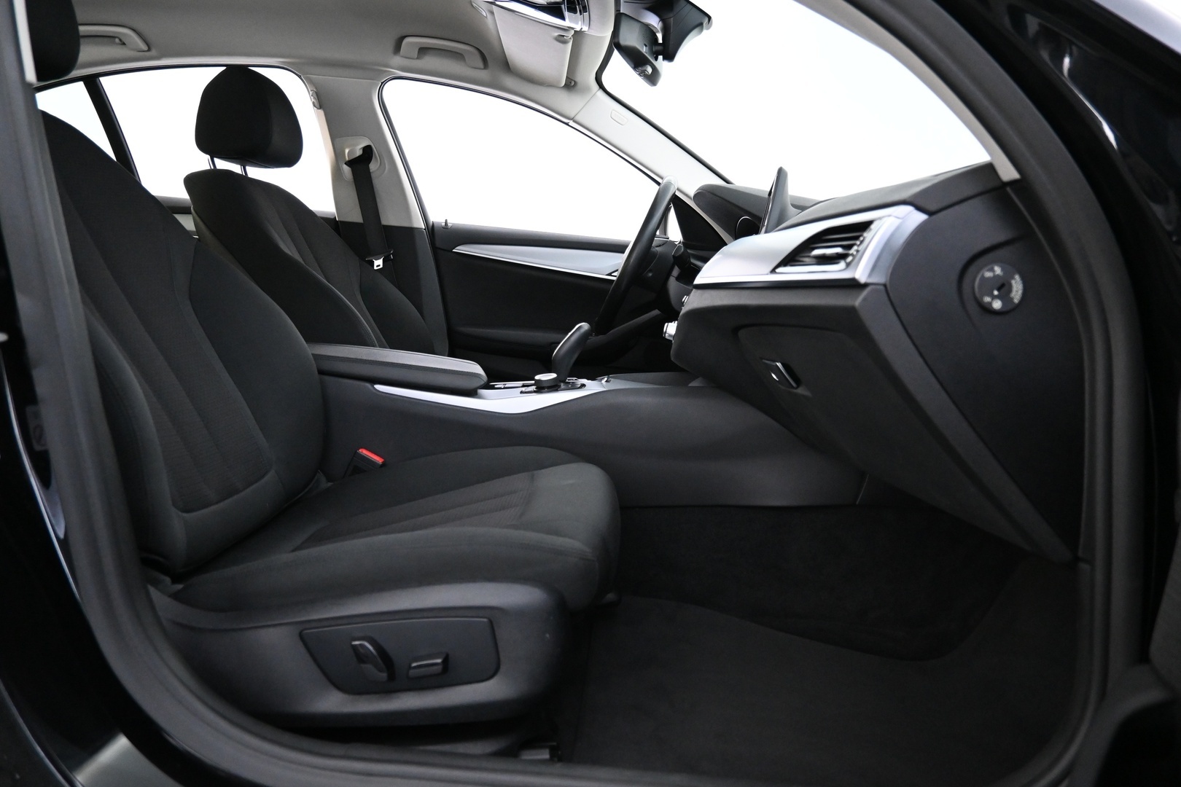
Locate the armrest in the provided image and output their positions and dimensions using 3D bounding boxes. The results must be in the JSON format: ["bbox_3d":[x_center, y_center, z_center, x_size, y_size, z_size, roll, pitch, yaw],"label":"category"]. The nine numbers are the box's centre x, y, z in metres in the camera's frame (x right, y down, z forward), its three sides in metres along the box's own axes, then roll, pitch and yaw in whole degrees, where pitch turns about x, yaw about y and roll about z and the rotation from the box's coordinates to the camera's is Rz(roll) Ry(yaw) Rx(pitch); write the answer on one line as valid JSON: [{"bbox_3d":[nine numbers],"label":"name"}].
[{"bbox_3d":[-0.373,-0.051,1.488,0.370,0.078,0.210,7,8,1],"label":"armrest"}]

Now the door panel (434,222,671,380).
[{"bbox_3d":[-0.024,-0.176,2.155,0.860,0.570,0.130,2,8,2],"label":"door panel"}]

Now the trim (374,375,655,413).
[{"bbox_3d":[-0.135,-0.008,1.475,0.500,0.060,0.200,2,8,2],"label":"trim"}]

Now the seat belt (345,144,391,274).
[{"bbox_3d":[-0.584,-0.486,2.072,0.085,0.340,0.050,-3,19,3],"label":"seat belt"}]

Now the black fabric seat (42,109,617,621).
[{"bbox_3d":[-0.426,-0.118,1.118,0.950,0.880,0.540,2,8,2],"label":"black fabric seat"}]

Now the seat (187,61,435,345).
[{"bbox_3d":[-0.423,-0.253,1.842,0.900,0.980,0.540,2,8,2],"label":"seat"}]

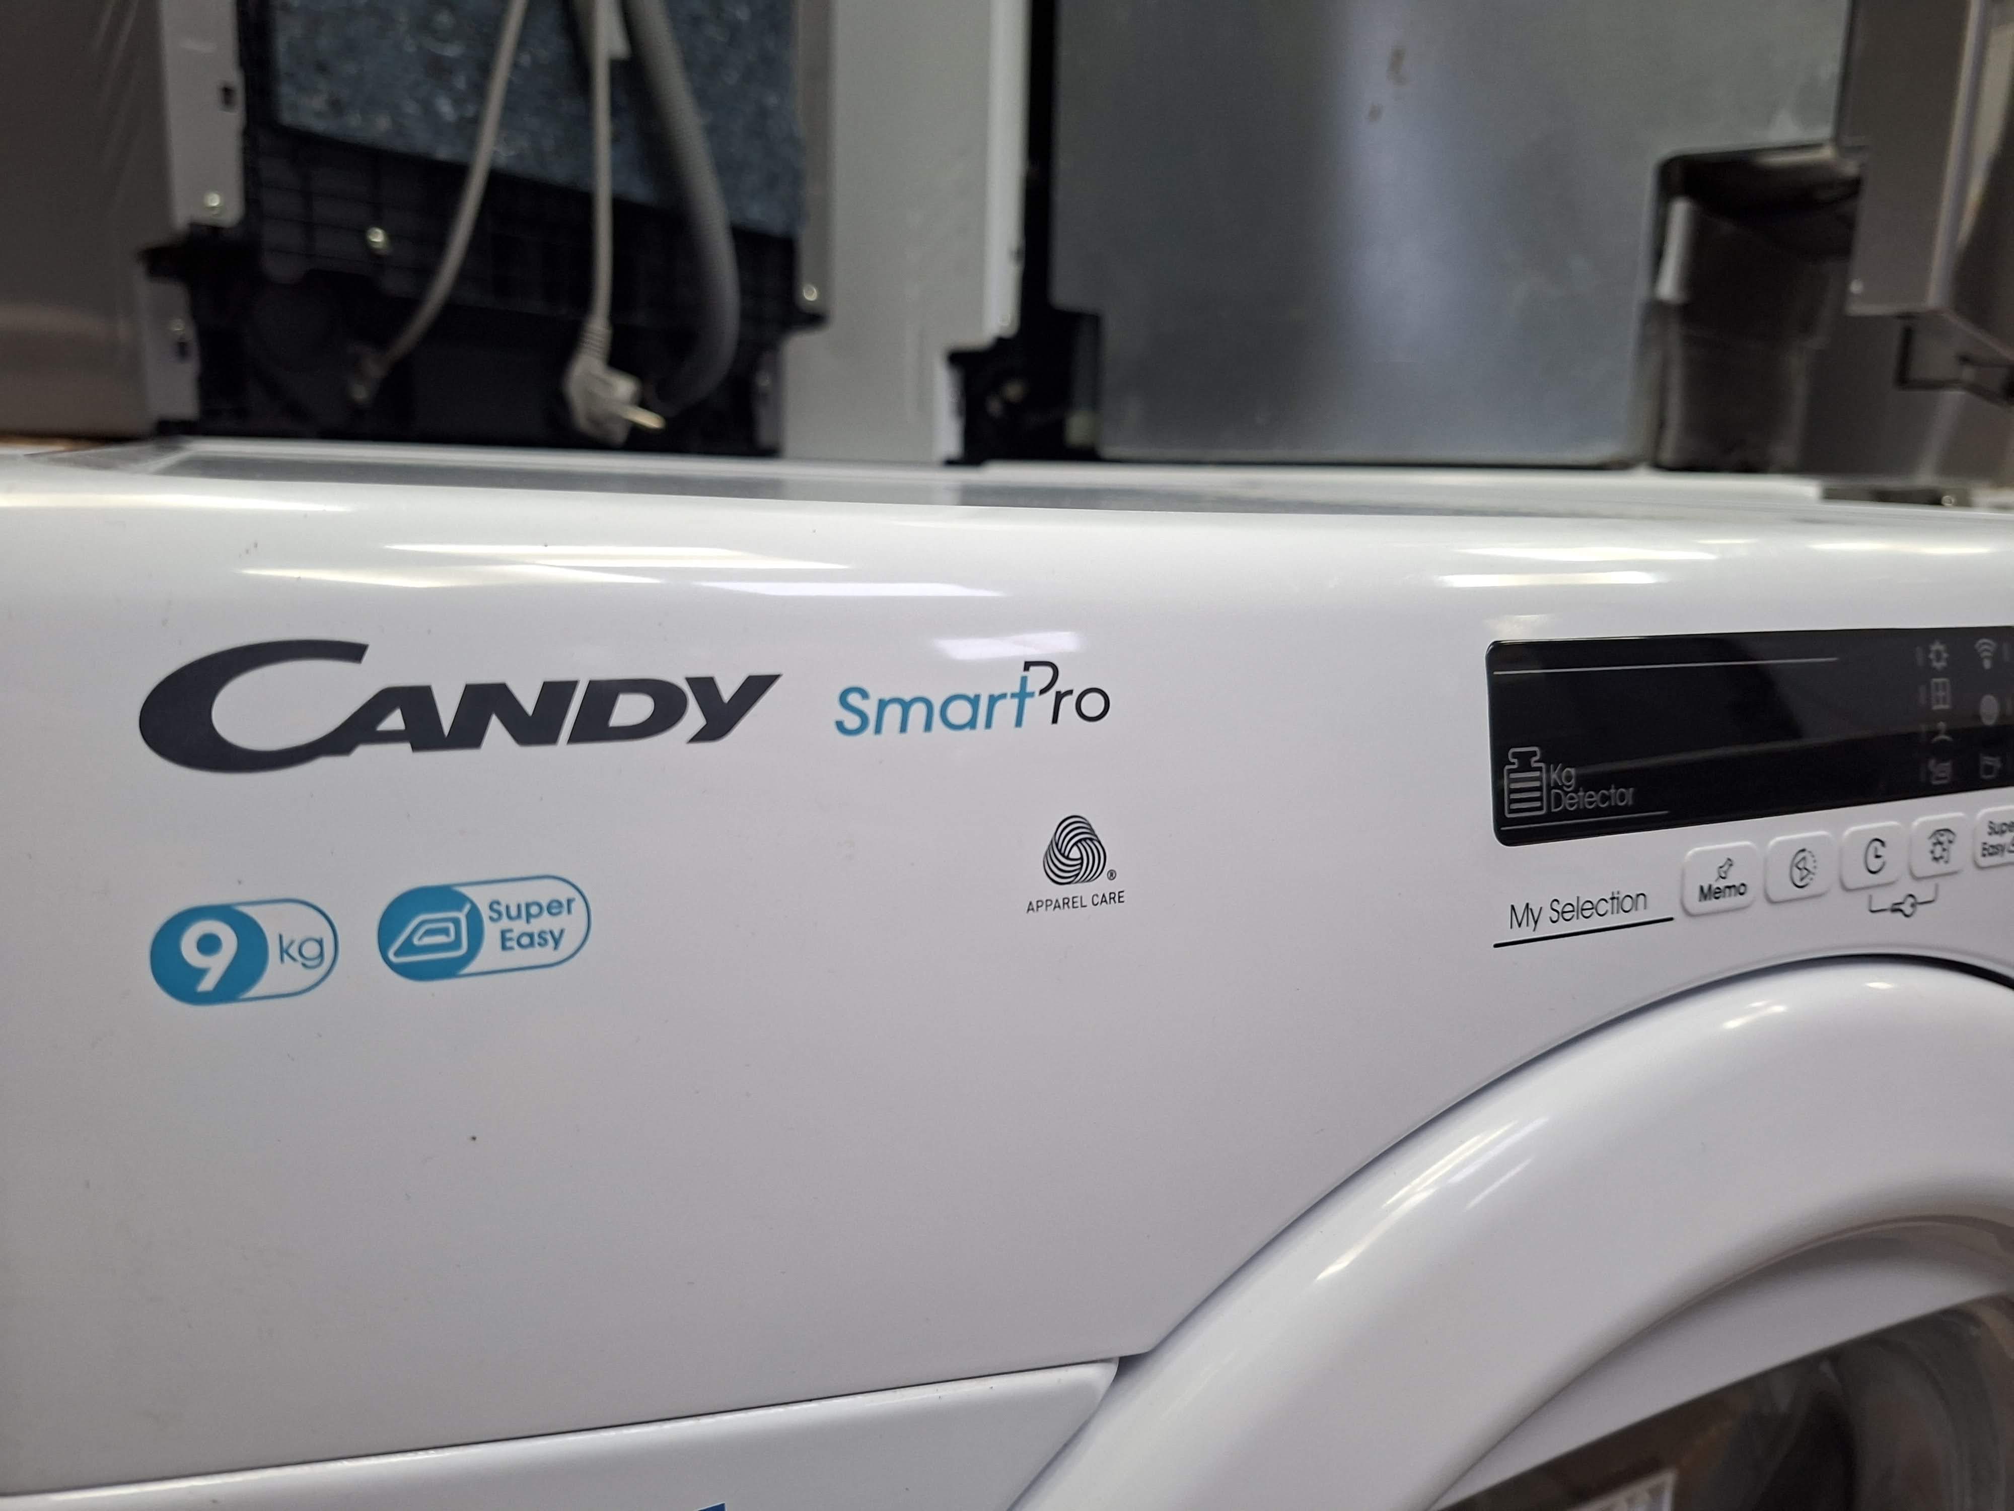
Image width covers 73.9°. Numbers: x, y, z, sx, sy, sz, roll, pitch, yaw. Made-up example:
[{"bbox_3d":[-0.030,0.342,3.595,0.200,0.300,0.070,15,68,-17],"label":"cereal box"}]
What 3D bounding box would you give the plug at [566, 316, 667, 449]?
[{"bbox_3d":[-0.203,-0.196,0.700,0.054,0.059,0.038,19,11,-7],"label":"plug"}]

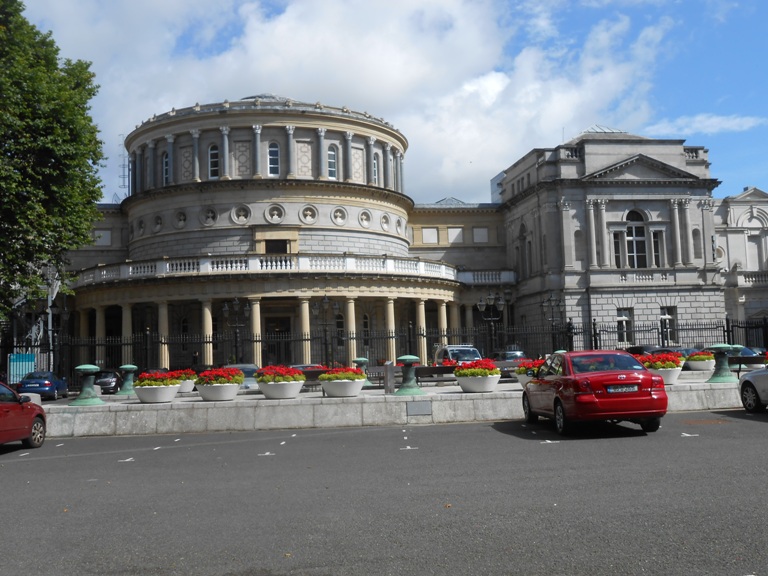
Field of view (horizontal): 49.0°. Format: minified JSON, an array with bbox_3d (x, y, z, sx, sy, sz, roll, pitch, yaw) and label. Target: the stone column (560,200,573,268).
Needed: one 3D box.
[{"bbox_3d":[13.400,-3.953,61.402,0.800,5.127,0.600,-1,-5,-9],"label":"stone column"}]

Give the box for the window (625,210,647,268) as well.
[{"bbox_3d":[18.206,-3.513,60.960,1.520,4.222,0.350,-1,-5,-9],"label":"window"}]

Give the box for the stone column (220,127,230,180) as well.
[{"bbox_3d":[-10.943,-9.299,58.306,0.660,3.754,0.660,-1,-5,-9],"label":"stone column"}]

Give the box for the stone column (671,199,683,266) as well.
[{"bbox_3d":[21.166,-3.918,60.906,0.660,5.006,0.660,-1,-5,-9],"label":"stone column"}]

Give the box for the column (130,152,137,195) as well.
[{"bbox_3d":[-21.182,-9.198,71.347,0.600,3.935,0.600,0,-5,-21],"label":"column"}]

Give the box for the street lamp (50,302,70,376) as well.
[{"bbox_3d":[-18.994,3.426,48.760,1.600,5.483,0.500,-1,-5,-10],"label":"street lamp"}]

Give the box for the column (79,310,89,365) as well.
[{"bbox_3d":[-21.933,4.224,61.713,0.720,5.281,0.720,1,-6,-32],"label":"column"}]

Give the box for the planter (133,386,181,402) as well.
[{"bbox_3d":[-5.006,2.343,18.632,1.020,0.370,1.020,-1,-5,-9],"label":"planter"}]

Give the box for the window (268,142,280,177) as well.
[{"bbox_3d":[-7.878,-9.197,60.515,0.880,2.542,0.300,-1,-5,-10],"label":"window"}]

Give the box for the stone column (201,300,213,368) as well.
[{"bbox_3d":[-12.166,3.478,58.302,0.780,5.362,0.780,-3,-5,9],"label":"stone column"}]

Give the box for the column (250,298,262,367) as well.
[{"bbox_3d":[-8.072,3.074,53.249,0.760,4.899,0.760,-2,-4,-3],"label":"column"}]

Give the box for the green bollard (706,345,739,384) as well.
[{"bbox_3d":[8.238,1.831,20.500,0.820,0.910,0.820,-1,-5,-10],"label":"green bollard"}]

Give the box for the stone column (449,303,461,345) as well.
[{"bbox_3d":[5.397,3.590,64.184,0.740,4.880,0.740,-1,-5,-9],"label":"stone column"}]

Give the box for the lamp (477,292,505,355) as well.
[{"bbox_3d":[6.824,3.035,53.148,1.700,5.522,0.550,-1,-5,-9],"label":"lamp"}]

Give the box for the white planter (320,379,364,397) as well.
[{"bbox_3d":[-0.925,2.227,18.781,1.020,0.380,1.020,-1,-5,-9],"label":"white planter"}]

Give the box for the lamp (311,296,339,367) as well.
[{"bbox_3d":[-3.189,2.916,47.425,1.550,4.970,0.700,-1,-5,-10],"label":"lamp"}]

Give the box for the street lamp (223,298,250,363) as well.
[{"bbox_3d":[-8.549,3.117,48.932,1.616,5.085,0.450,-1,-5,-9],"label":"street lamp"}]

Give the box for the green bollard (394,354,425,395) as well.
[{"bbox_3d":[0.585,1.931,18.788,0.755,0.905,0.755,-1,-5,-9],"label":"green bollard"}]

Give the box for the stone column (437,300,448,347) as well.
[{"bbox_3d":[4.303,3.389,61.303,0.740,4.880,0.740,-1,-5,-9],"label":"stone column"}]

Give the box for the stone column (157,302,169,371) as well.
[{"bbox_3d":[-14.186,3.330,54.206,0.760,4.962,0.760,-4,-5,21],"label":"stone column"}]

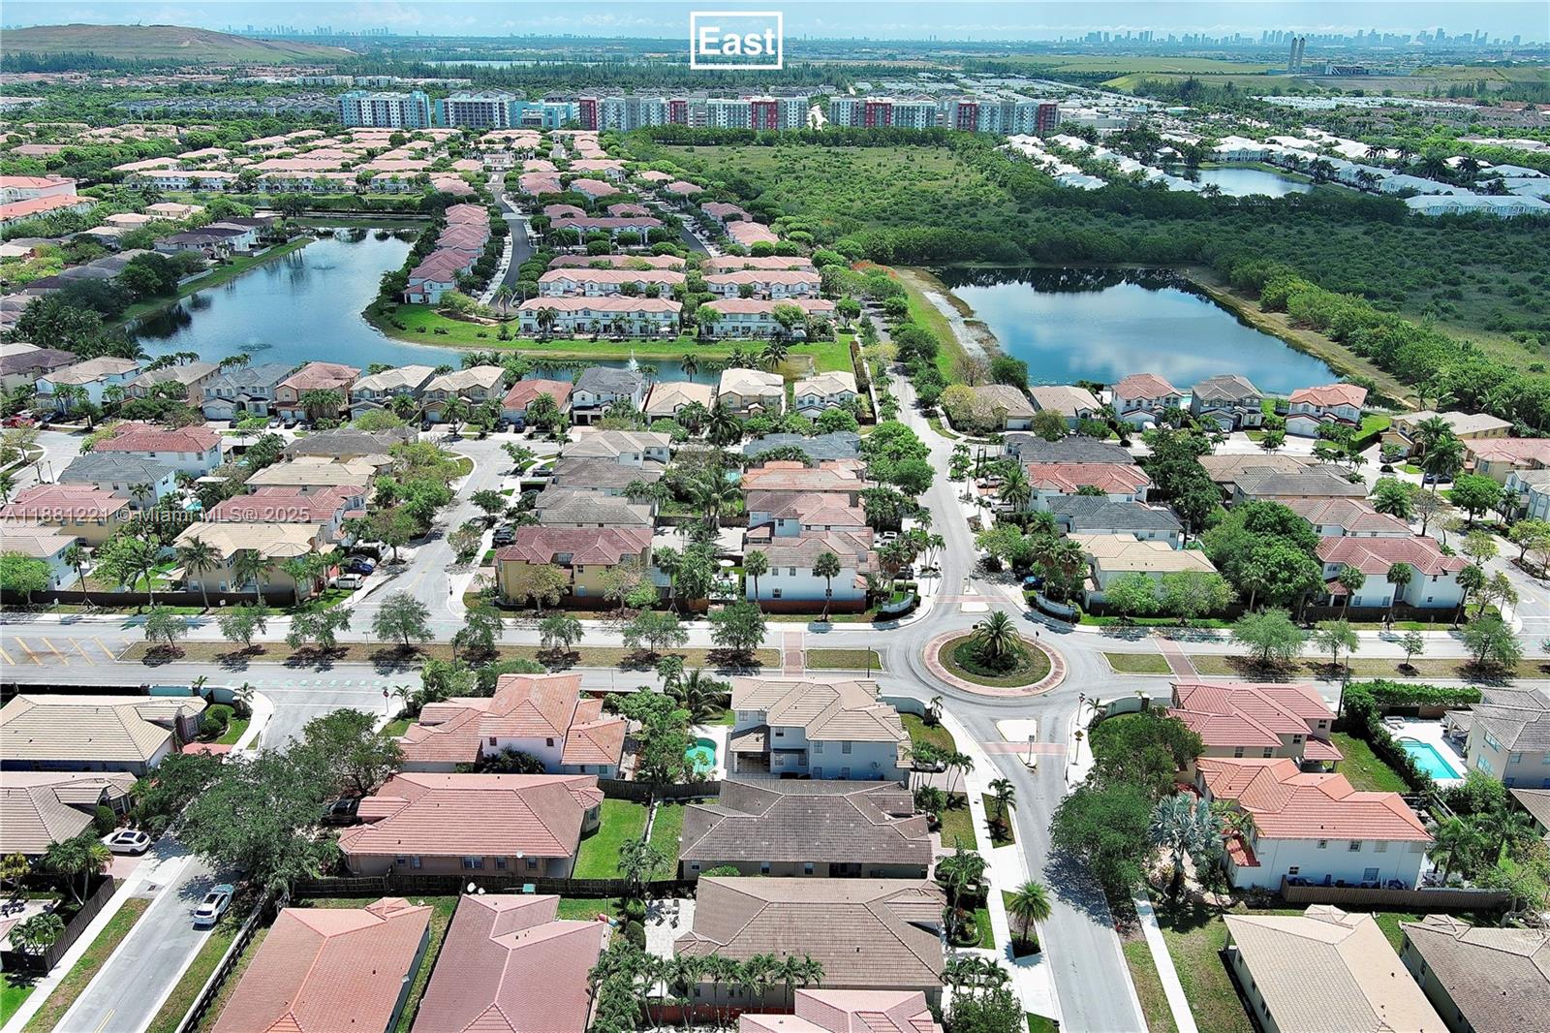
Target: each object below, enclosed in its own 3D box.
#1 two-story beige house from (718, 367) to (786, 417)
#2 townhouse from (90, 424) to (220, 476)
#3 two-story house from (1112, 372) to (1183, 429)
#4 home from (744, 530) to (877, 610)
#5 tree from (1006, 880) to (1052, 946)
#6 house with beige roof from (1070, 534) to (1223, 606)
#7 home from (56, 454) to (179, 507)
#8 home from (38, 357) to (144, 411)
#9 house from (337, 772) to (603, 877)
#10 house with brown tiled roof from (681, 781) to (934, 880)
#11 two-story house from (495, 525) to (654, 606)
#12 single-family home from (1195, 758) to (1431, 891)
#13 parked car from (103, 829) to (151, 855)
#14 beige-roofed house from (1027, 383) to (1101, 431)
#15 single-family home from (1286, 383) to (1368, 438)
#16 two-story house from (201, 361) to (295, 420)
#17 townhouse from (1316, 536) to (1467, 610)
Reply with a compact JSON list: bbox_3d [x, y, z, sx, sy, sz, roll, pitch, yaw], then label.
[{"bbox_3d":[-4.776,-26.410,265.651,13.400,7.700,21.000,1,21,1],"label":"two-story beige house"},{"bbox_3d":[-105.050,-11.480,214.850,18.930,7.850,12.890,0,21,0],"label":"townhouse"},{"bbox_3d":[77.001,-24.780,259.987,14.080,8.330,21.000,1,21,1],"label":"two-story house"},{"bbox_3d":[5.330,6.460,179.810,19.480,7.970,13.930,1,21,0],"label":"home"},{"bbox_3d":[22.240,34.720,109.350,3.900,6.300,3.900,1,21,0],"label":"tree"},{"bbox_3d":[52.020,6.940,179.810,18.980,7.970,13.930,1,21,0],"label":"house with beige roof"},{"bbox_3d":[-105.500,-5.840,200.410,18.630,7.750,12.590,0,21,0],"label":"home"},{"bbox_3d":[-140.070,-27.600,255.690,10.780,7.960,17.520,8,22,18],"label":"home"},{"bbox_3d":[-29.330,29.330,123.210,24.230,5.400,13.630,1,21,0],"label":"house"},{"bbox_3d":[2.773,29.504,121.639,23.400,5.500,13.400,1,21,1],"label":"house with brown tiled roof"},{"bbox_3d":[-28.351,5.937,181.420,22.000,7.700,14.400,0,21,0],"label":"two-story house"},{"bbox_3d":[51.172,28.874,120.953,19.180,7.890,13.680,1,21,0],"label":"single-family home"},{"bbox_3d":[-63.423,31.847,122.292,4.750,1.430,1.880,1,21,1],"label":"parked car"},{"bbox_3d":[58.790,-22.690,250.730,12.290,5.240,20.340,0,21,0],"label":"beige-roofed house"},{"bbox_3d":[112.948,-22.636,255.268,14.080,8.330,20.760,11,23,25],"label":"single-family home"},{"bbox_3d":[-111.472,-27.327,265.539,13.700,7.800,21.800,0,21,0],"label":"two-story house"},{"bbox_3d":[88.243,7.144,180.860,20.200,7.700,14.400,0,21,0],"label":"townhouse"}]

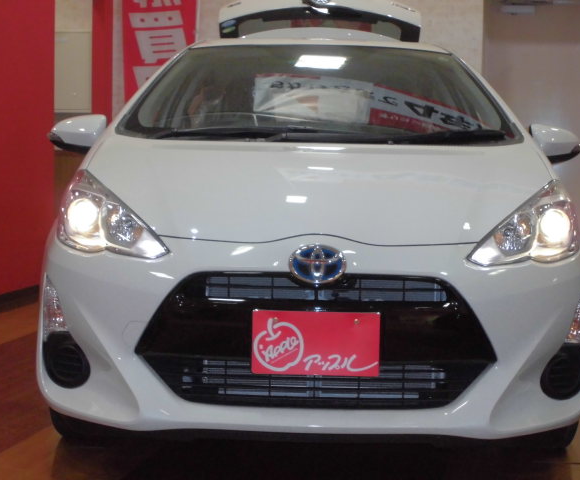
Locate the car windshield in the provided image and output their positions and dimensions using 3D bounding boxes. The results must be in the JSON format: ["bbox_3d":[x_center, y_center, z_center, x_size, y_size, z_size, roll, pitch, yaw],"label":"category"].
[{"bbox_3d":[0.115,-0.551,4.379,1.450,0.405,0.750,1,5,1],"label":"car windshield"}]

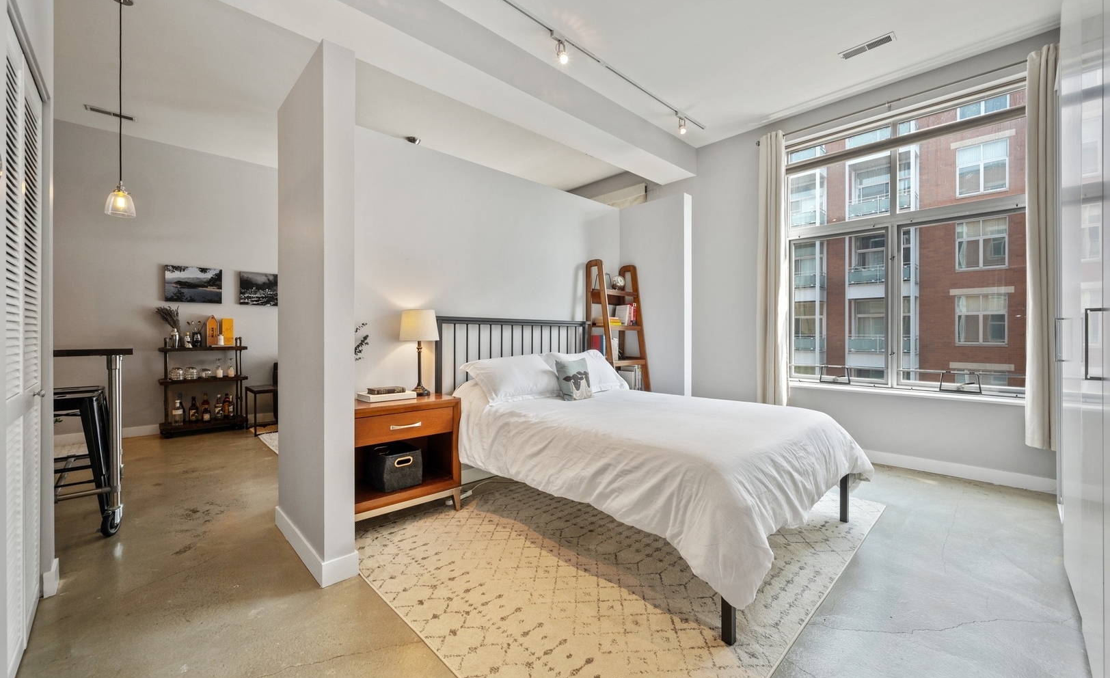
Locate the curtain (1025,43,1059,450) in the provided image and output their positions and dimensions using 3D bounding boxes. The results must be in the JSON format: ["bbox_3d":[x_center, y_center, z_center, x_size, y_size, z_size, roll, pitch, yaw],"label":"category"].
[{"bbox_3d":[3.429,-0.626,2.994,0.225,2.800,0.112,0,0,41],"label":"curtain"}]

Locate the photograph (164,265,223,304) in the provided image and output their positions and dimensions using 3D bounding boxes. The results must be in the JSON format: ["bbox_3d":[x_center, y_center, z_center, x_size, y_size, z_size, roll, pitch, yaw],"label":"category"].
[{"bbox_3d":[-4.282,-0.639,5.123,0.521,0.419,0.032,0,0,-43],"label":"photograph"}]

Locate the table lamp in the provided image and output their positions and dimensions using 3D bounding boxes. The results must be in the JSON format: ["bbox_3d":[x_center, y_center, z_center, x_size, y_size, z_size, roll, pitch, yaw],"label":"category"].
[{"bbox_3d":[-0.884,0.094,2.819,0.263,0.558,0.263,0,0,-43],"label":"table lamp"}]

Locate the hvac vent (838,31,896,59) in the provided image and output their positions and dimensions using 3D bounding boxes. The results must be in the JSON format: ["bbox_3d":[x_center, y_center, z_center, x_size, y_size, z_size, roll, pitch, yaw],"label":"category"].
[{"bbox_3d":[2.346,-2.193,3.247,0.141,0.021,0.342,0,0,-43],"label":"hvac vent"}]

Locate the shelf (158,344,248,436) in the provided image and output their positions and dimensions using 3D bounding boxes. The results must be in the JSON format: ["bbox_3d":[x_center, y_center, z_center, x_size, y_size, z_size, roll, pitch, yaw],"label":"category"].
[{"bbox_3d":[-4.112,0.550,5.050,0.789,1.081,0.332,0,0,-43],"label":"shelf"}]

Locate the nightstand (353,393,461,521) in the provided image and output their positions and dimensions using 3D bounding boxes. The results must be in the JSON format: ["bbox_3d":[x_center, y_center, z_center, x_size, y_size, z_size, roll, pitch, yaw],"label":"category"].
[{"bbox_3d":[-0.976,0.726,2.622,0.701,0.708,0.385,0,0,-43],"label":"nightstand"}]

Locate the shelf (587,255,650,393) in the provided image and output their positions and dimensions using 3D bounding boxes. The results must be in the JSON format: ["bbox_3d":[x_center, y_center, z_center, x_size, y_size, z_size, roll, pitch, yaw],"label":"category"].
[{"bbox_3d":[0.637,0.182,4.060,0.492,1.808,0.471,0,0,-43],"label":"shelf"}]

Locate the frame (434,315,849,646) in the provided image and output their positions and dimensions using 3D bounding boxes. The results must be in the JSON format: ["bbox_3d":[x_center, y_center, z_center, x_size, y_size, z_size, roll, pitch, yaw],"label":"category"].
[{"bbox_3d":[0.489,0.459,2.766,1.642,1.244,2.188,0,0,-43],"label":"frame"}]

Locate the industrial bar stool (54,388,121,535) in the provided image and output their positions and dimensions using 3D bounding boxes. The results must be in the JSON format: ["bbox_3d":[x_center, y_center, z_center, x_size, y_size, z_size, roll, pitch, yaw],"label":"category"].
[{"bbox_3d":[-2.770,0.699,2.434,0.428,0.762,0.428,0,0,-43],"label":"industrial bar stool"}]

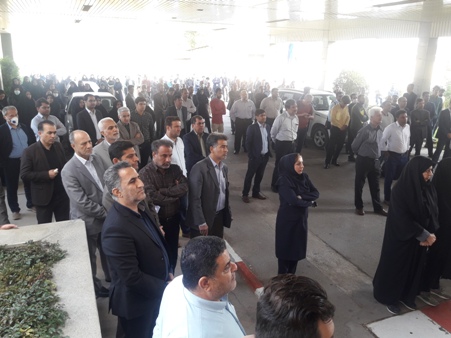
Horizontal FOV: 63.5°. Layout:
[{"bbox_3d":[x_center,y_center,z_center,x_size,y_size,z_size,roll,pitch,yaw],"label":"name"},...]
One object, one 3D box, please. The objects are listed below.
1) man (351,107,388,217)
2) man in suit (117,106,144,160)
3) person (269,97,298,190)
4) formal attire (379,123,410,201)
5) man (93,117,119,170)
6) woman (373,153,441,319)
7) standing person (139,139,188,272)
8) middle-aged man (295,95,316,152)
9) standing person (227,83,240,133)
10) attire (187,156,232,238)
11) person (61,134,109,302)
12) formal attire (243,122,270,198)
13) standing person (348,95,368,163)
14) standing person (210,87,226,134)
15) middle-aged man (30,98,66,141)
[{"bbox_3d":[2.380,-0.091,5.987,0.530,1.770,0.380,-8,18,-28],"label":"man"},{"bbox_3d":[-1.559,-0.130,5.938,0.560,1.720,0.400,-6,17,-24],"label":"man in suit"},{"bbox_3d":[1.148,-0.419,7.099,0.500,1.750,0.350,-11,20,-36],"label":"person"},{"bbox_3d":[3.019,-0.097,6.495,0.490,1.440,0.310,-3,16,-14],"label":"formal attire"},{"bbox_3d":[-1.390,0.254,4.486,0.360,1.775,0.520,8,17,23],"label":"man"},{"bbox_3d":[1.809,0.661,3.564,0.530,1.620,0.480,-12,20,-39],"label":"woman"},{"bbox_3d":[-0.620,0.526,3.805,0.520,1.685,0.360,-11,20,-35],"label":"standing person"},{"bbox_3d":[2.100,-1.142,9.802,0.500,1.690,0.370,-11,20,-36],"label":"middle-aged man"},{"bbox_3d":[0.319,-2.131,12.942,0.520,1.760,0.340,-6,17,-23],"label":"standing person"},{"bbox_3d":[-0.171,0.544,3.946,0.360,1.400,0.540,13,20,36],"label":"attire"},{"bbox_3d":[-1.429,0.469,3.769,0.370,1.750,0.540,9,18,26],"label":"person"},{"bbox_3d":[0.568,-0.157,6.554,0.360,1.440,0.540,15,21,40],"label":"formal attire"},{"bbox_3d":[3.440,-1.033,9.476,0.400,1.730,0.520,8,17,24],"label":"standing person"},{"bbox_3d":[-0.196,-1.361,10.204,0.520,1.770,0.360,-11,20,-35],"label":"standing person"},{"bbox_3d":[-3.226,-0.402,6.735,0.360,1.785,0.550,15,21,40],"label":"middle-aged man"}]

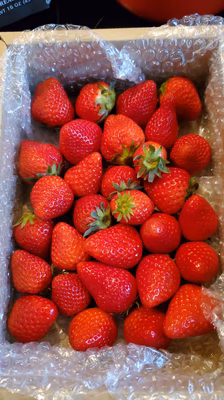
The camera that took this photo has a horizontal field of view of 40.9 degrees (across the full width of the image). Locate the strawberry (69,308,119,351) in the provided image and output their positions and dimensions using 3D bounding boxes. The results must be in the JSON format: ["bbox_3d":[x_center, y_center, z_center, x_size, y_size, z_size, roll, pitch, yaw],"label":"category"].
[{"bbox_3d":[-0.014,0.099,0.229,0.035,0.035,0.035,0,115,28],"label":"strawberry"}]

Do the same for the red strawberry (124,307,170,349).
[{"bbox_3d":[0.027,0.096,0.228,0.034,0.033,0.033,0,31,-14],"label":"red strawberry"}]

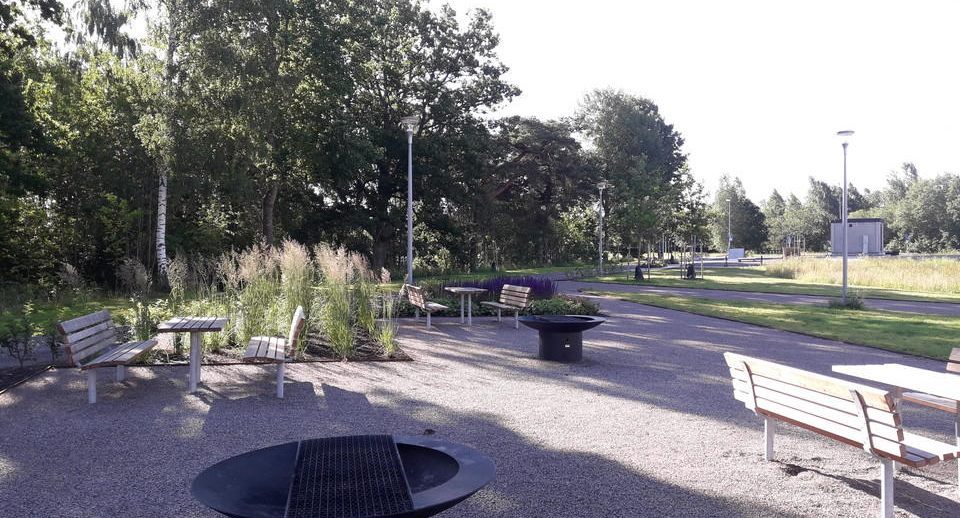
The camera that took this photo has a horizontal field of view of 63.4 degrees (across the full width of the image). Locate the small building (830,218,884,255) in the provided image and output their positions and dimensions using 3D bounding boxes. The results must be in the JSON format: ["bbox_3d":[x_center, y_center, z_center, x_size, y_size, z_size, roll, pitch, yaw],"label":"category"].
[{"bbox_3d":[38.611,-2.268,79.141,4.300,3.717,3.400,1,1,33],"label":"small building"}]

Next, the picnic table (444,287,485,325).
[{"bbox_3d":[-0.300,1.033,16.721,0.645,0.749,1.377,0,1,-13],"label":"picnic table"}]

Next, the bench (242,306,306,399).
[{"bbox_3d":[-2.339,1.025,8.897,0.623,0.835,1.862,0,1,-14],"label":"bench"}]

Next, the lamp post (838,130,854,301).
[{"bbox_3d":[12.202,-1.453,25.934,0.582,5.714,0.582,0,1,0],"label":"lamp post"}]

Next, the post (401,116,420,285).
[{"bbox_3d":[-2.143,-1.516,23.790,0.582,5.714,0.582,0,1,0],"label":"post"}]

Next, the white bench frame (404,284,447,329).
[{"bbox_3d":[-1.165,1.016,16.977,0.623,0.835,1.862,0,1,-14],"label":"white bench frame"}]

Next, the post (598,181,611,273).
[{"bbox_3d":[7.237,-1.691,46.021,0.582,5.714,0.582,0,1,0],"label":"post"}]

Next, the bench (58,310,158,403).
[{"bbox_3d":[-4.047,1.041,8.582,0.623,0.835,1.862,0,1,-13],"label":"bench"}]

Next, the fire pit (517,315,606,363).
[{"bbox_3d":[1.198,1.184,11.435,1.323,0.609,1.323,0,1,0],"label":"fire pit"}]

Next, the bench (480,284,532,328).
[{"bbox_3d":[0.550,1.015,16.868,0.623,0.835,1.862,0,1,-14],"label":"bench"}]

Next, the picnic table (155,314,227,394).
[{"bbox_3d":[-3.333,1.129,9.125,0.645,0.749,1.377,0,1,-15],"label":"picnic table"}]

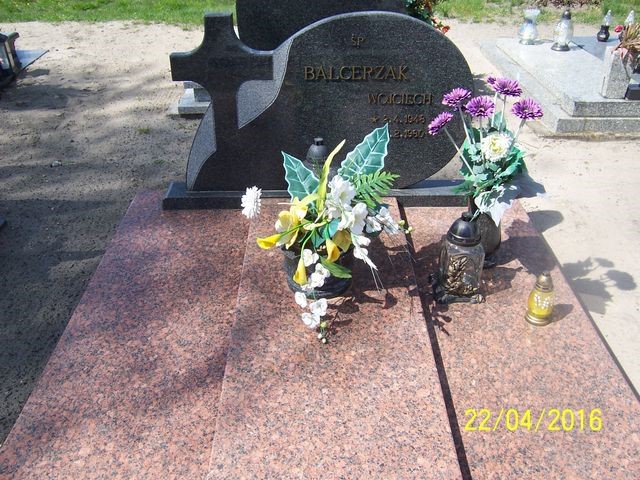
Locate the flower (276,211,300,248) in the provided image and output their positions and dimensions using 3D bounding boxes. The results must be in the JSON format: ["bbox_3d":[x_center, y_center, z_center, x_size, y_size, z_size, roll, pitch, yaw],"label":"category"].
[{"bbox_3d":[-0.090,-0.030,1.743,0.070,0.092,0.060,-1,30,-1],"label":"flower"}]

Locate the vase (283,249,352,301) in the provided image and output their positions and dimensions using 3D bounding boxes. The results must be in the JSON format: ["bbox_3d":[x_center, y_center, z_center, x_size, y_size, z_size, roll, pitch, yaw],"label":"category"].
[{"bbox_3d":[-0.006,0.081,1.921,0.205,0.131,0.205,0,31,-1],"label":"vase"}]

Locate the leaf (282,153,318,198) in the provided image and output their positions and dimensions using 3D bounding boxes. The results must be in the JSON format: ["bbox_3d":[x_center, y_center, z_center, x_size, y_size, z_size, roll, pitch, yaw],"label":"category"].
[{"bbox_3d":[-0.060,-0.195,1.869,0.085,0.169,0.040,-31,-5,-9],"label":"leaf"}]

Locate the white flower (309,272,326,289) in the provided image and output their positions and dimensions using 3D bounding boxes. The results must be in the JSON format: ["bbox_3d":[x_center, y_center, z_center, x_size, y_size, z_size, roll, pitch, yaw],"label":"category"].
[{"bbox_3d":[-0.007,0.116,1.752,0.050,0.030,0.045,0,63,0],"label":"white flower"}]

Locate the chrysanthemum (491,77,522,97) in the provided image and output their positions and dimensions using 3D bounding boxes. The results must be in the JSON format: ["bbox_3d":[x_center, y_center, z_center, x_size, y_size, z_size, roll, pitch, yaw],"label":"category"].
[{"bbox_3d":[0.586,-0.478,1.906,0.088,0.045,0.085,-1,30,0],"label":"chrysanthemum"}]

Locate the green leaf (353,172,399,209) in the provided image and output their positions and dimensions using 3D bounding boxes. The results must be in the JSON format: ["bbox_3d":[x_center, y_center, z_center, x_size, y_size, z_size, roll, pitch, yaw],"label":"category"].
[{"bbox_3d":[0.160,-0.146,1.760,0.135,0.090,0.070,-1,30,-1],"label":"green leaf"}]

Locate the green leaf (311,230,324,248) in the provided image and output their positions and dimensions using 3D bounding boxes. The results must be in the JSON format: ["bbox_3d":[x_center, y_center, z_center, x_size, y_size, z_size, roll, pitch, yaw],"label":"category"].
[{"bbox_3d":[-0.007,-0.002,1.825,0.045,0.030,0.060,0,66,0],"label":"green leaf"}]

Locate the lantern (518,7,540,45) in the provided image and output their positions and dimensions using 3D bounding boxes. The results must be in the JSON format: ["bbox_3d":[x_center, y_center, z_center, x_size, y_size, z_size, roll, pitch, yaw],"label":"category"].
[{"bbox_3d":[1.835,-1.884,5.321,0.165,0.315,0.165,-1,30,0],"label":"lantern"}]

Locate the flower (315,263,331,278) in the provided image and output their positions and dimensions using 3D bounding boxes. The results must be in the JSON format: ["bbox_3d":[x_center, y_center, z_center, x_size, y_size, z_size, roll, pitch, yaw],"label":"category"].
[{"bbox_3d":[0.008,0.094,1.888,0.050,0.045,0.045,-1,30,0],"label":"flower"}]

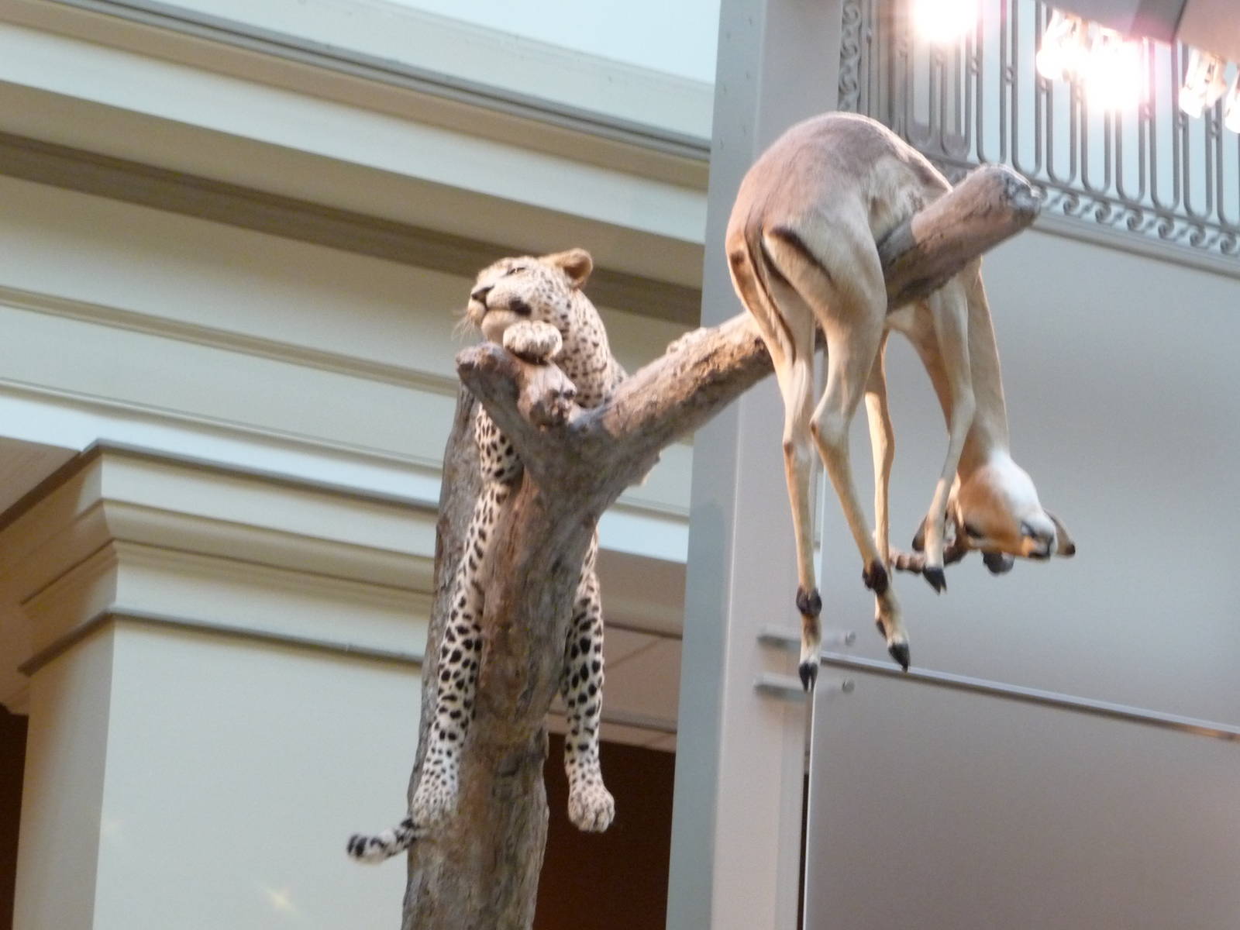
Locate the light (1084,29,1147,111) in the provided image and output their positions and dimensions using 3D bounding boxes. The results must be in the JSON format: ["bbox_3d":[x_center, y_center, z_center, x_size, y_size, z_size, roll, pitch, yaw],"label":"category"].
[{"bbox_3d":[1.229,-0.986,9.970,0.130,0.170,0.140,-6,-20,24],"label":"light"}]

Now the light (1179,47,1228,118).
[{"bbox_3d":[1.469,-0.962,10.100,0.110,0.155,0.130,-15,-25,42],"label":"light"}]

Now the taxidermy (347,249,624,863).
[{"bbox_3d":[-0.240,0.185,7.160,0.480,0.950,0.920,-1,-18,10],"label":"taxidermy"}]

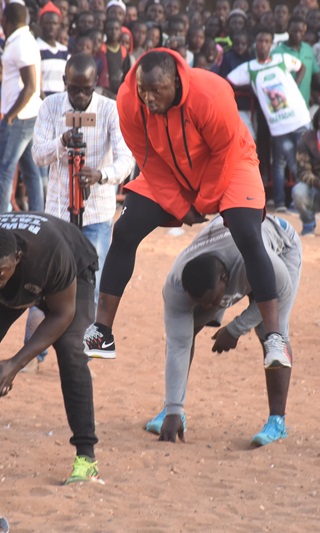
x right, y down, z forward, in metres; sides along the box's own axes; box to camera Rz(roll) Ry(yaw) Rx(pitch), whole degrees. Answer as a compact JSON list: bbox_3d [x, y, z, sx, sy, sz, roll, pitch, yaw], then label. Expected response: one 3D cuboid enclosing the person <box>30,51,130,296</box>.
[{"bbox_3d":[-0.407,-0.285,23.900,0.540,1.630,0.480,0,4,3],"label":"person"}]

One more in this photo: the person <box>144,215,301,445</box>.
[{"bbox_3d":[0.266,0.267,20.500,0.640,0.980,0.680,2,5,33],"label":"person"}]

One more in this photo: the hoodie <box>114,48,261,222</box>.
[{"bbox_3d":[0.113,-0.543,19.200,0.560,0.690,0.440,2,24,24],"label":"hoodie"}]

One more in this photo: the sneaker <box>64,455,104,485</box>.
[{"bbox_3d":[-0.309,0.810,18.820,0.115,0.120,0.290,1,4,17],"label":"sneaker"}]

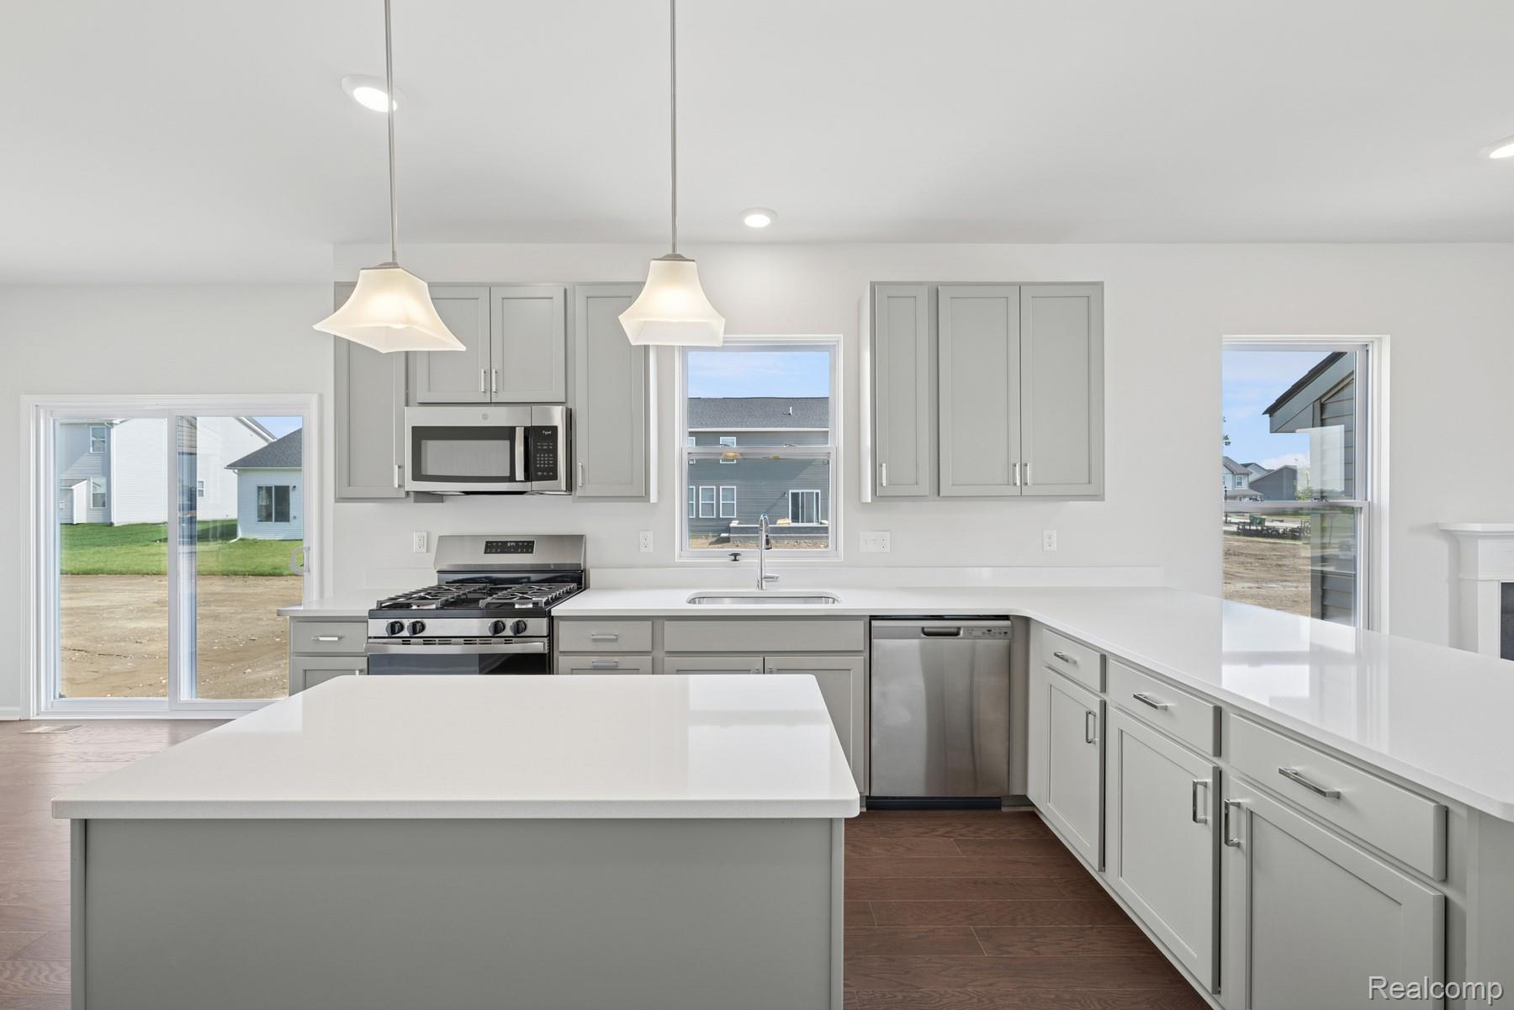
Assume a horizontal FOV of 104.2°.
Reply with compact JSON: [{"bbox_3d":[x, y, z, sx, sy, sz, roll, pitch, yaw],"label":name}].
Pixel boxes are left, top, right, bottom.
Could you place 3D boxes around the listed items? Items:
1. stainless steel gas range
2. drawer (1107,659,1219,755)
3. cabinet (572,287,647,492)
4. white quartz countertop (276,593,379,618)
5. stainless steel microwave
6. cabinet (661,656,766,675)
[{"bbox_3d":[-1.257,0.762,2.789,0.760,1.198,0.700,0,0,0],"label":"stainless steel gas range"},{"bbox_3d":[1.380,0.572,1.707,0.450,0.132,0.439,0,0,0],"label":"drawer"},{"bbox_3d":[-0.712,-0.551,3.000,0.380,1.065,0.325,0,0,0],"label":"cabinet"},{"bbox_3d":[-1.847,0.460,2.840,0.425,0.032,0.635,0,0,0],"label":"white quartz countertop"},{"bbox_3d":[-1.275,-0.264,2.959,0.759,0.397,0.390,0,0,0],"label":"stainless steel microwave"},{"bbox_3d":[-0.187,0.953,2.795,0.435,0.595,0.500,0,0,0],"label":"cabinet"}]

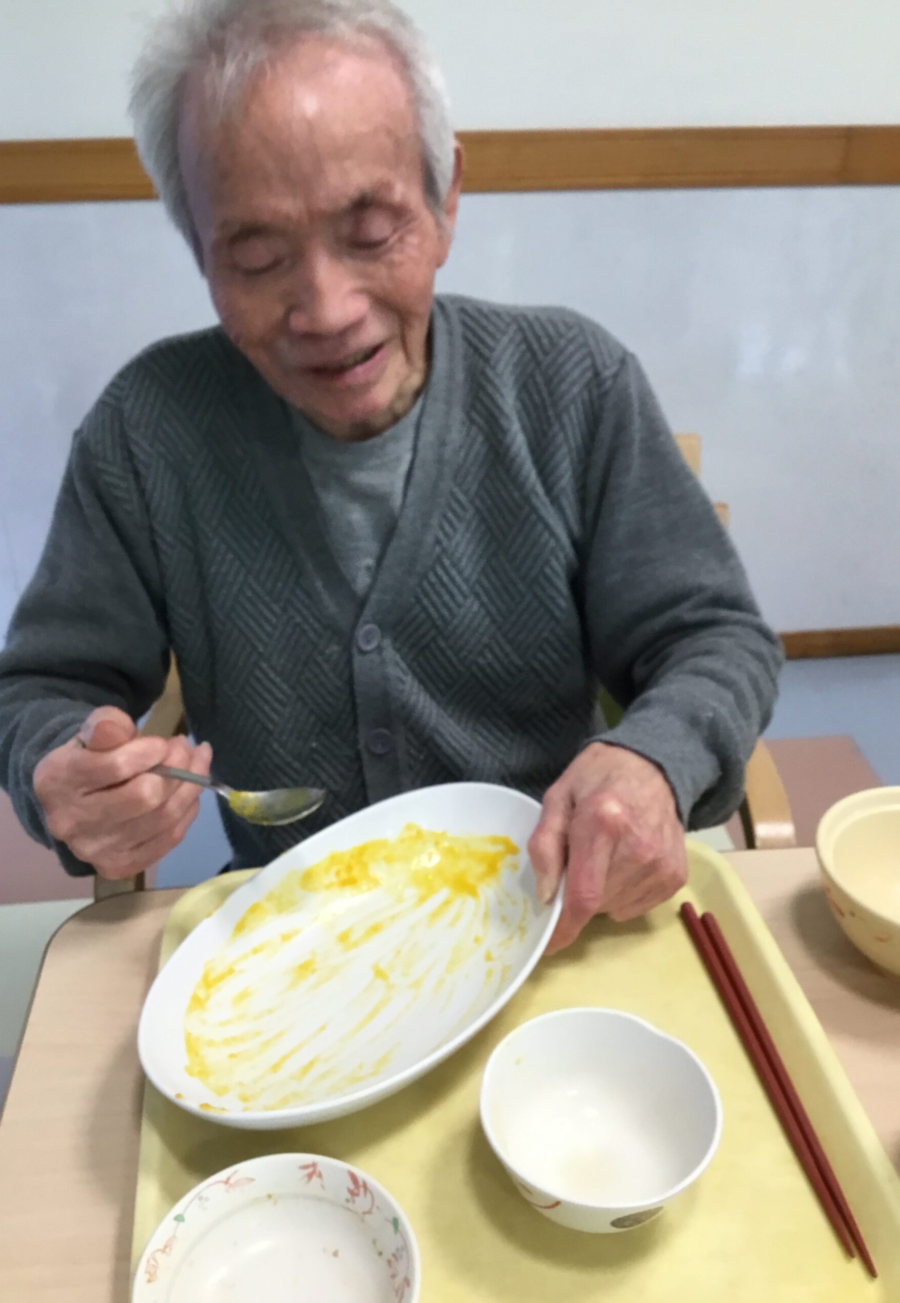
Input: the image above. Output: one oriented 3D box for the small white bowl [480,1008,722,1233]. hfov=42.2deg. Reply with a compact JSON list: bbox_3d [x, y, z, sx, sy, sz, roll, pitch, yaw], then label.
[{"bbox_3d":[0.070,0.234,0.560,0.112,0.055,0.112,0,30,0],"label":"small white bowl"}]

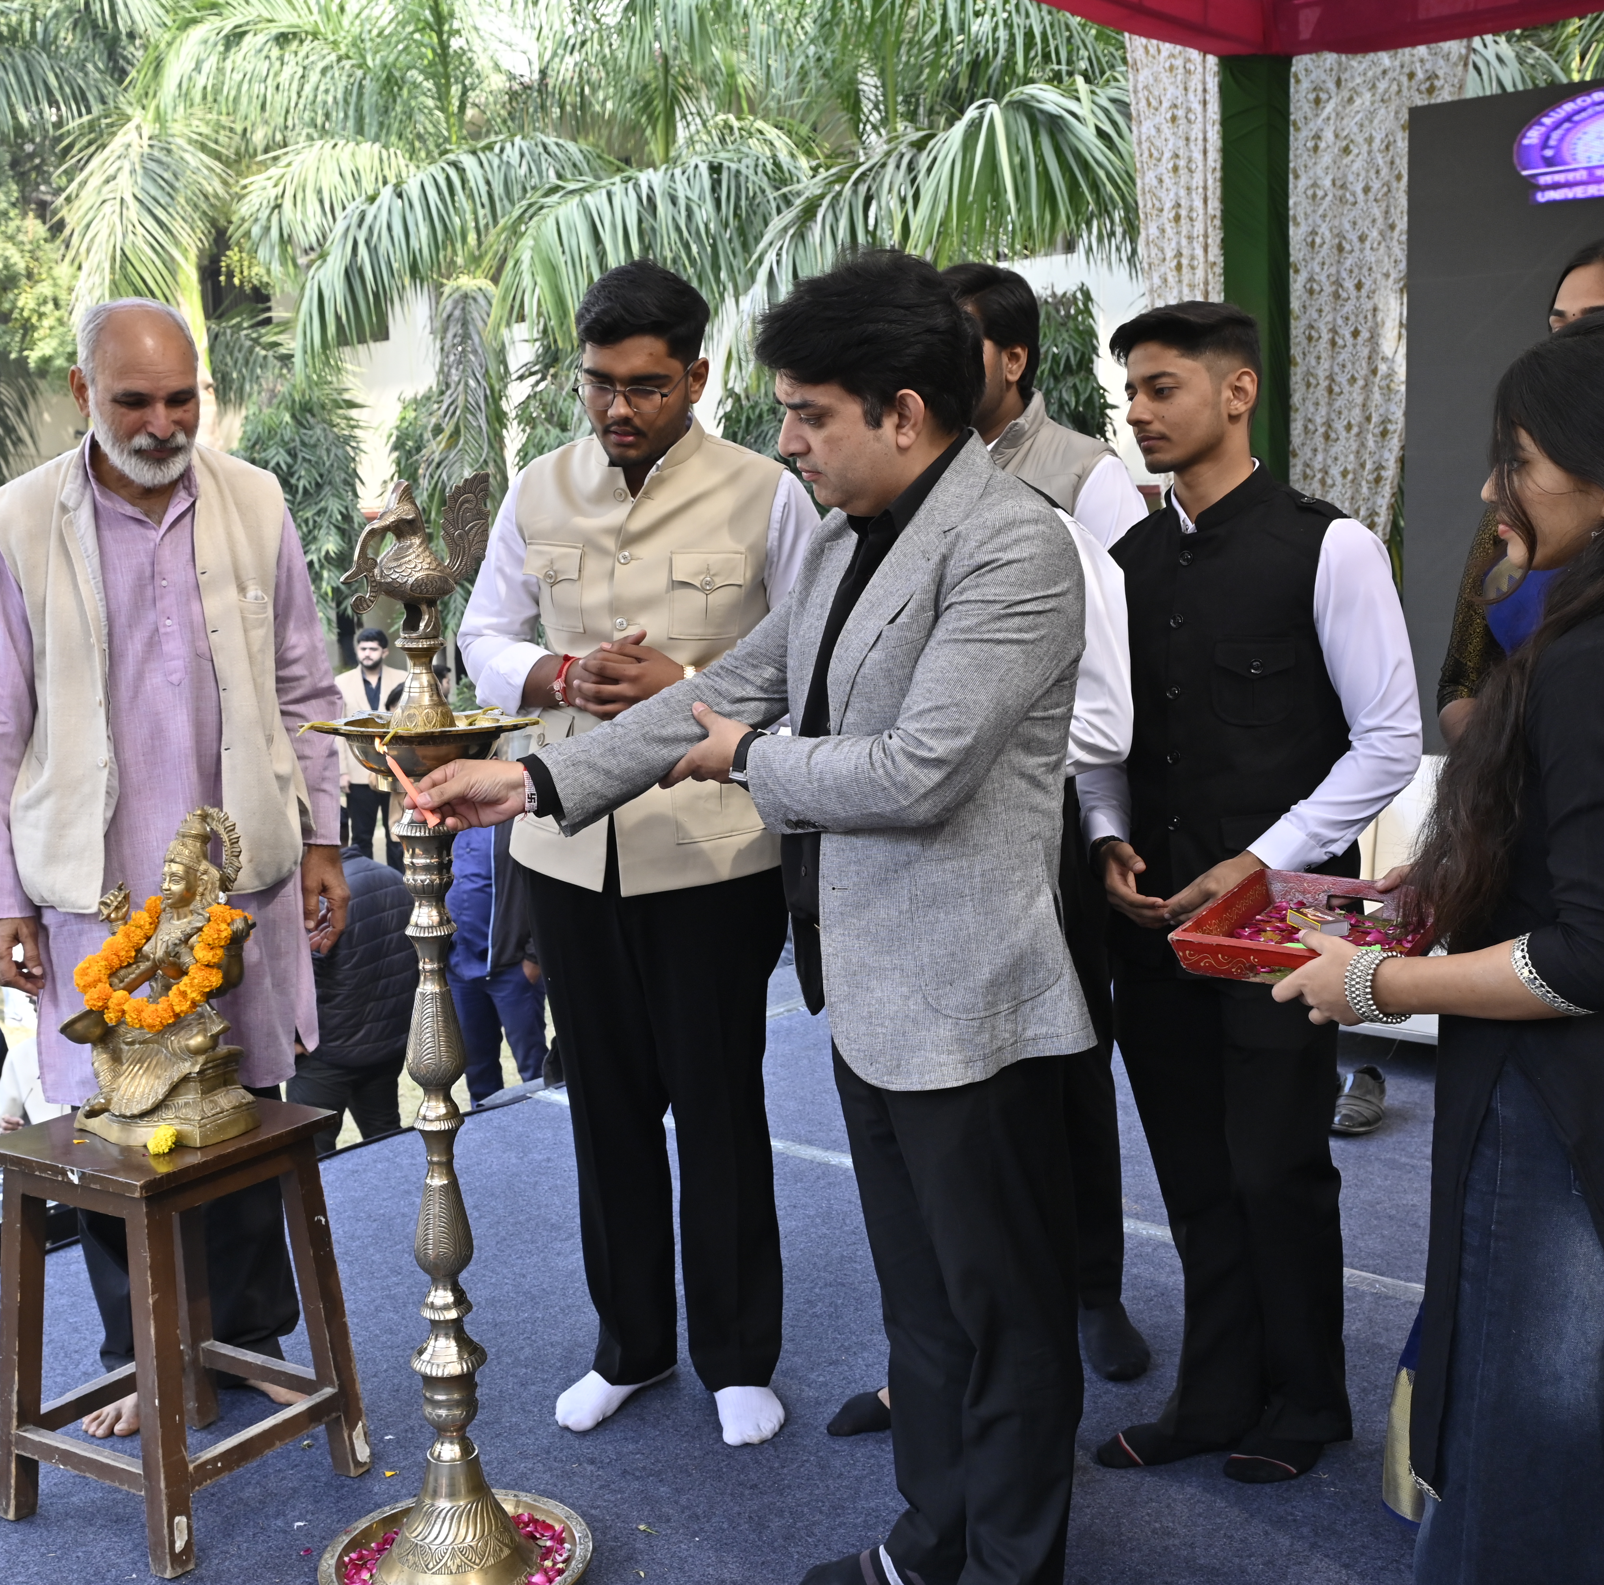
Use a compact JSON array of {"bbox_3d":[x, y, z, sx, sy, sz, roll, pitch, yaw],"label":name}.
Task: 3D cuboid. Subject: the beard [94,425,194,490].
[{"bbox_3d":[-0.926,-0.479,2.800,0.140,0.090,0.100,-7,23,-35],"label":"beard"}]

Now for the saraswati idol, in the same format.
[{"bbox_3d":[-0.896,0.247,2.755,0.270,0.443,0.155,3,9,32],"label":"saraswati idol"}]

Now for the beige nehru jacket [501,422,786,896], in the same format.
[{"bbox_3d":[-0.230,-0.205,2.900,0.430,0.670,0.280,0,8,15],"label":"beige nehru jacket"}]

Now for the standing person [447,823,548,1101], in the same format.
[{"bbox_3d":[-1.096,0.662,7.100,0.500,1.700,0.320,-1,8,6],"label":"standing person"}]

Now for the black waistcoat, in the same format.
[{"bbox_3d":[0.595,-0.109,2.740,0.250,0.670,0.400,-9,10,-43],"label":"black waistcoat"}]

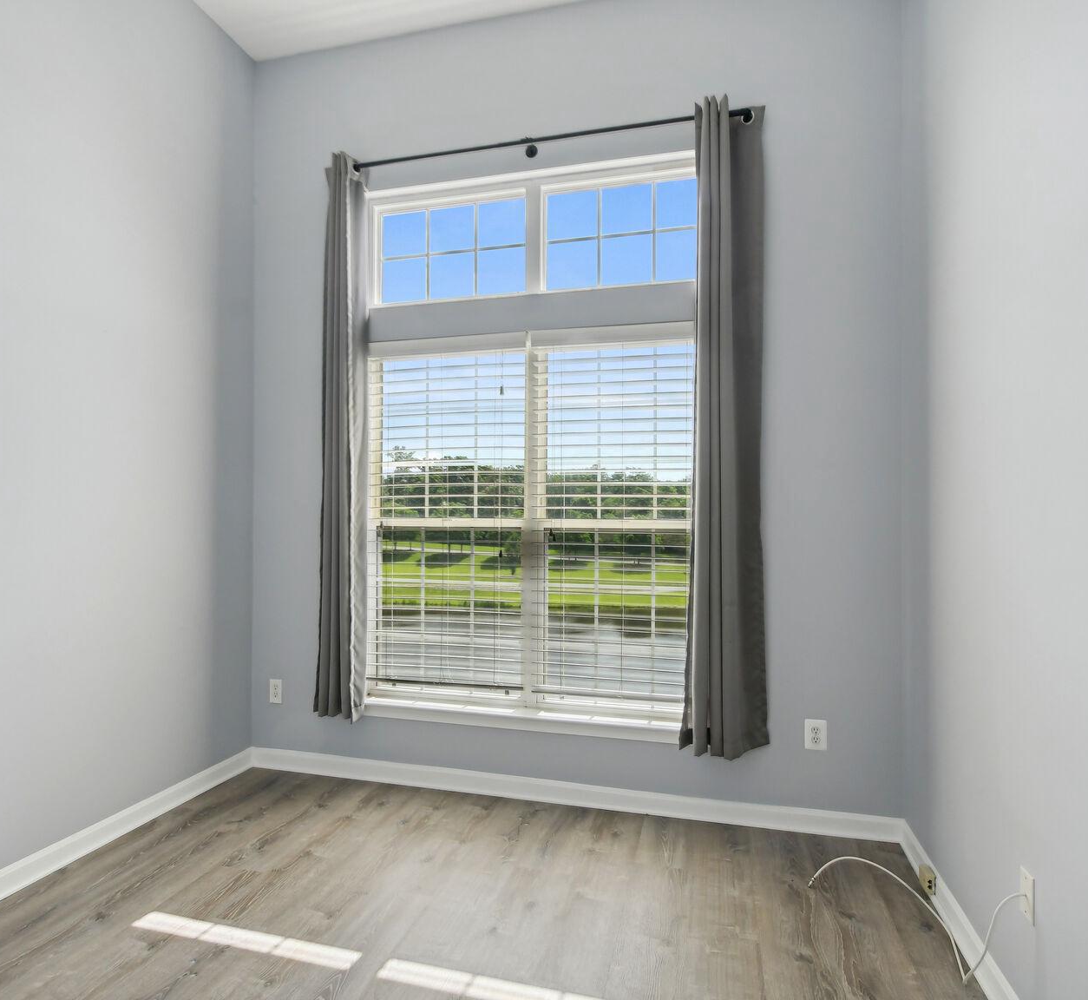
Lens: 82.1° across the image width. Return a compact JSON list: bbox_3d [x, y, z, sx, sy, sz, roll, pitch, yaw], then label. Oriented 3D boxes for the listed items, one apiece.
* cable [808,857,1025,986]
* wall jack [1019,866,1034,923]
[{"bbox_3d":[1.078,1.165,1.960,0.408,0.390,0.805,0,-1,14],"label":"cable"},{"bbox_3d":[1.178,0.966,1.525,0.007,0.115,0.070,0,-1,14],"label":"wall jack"}]

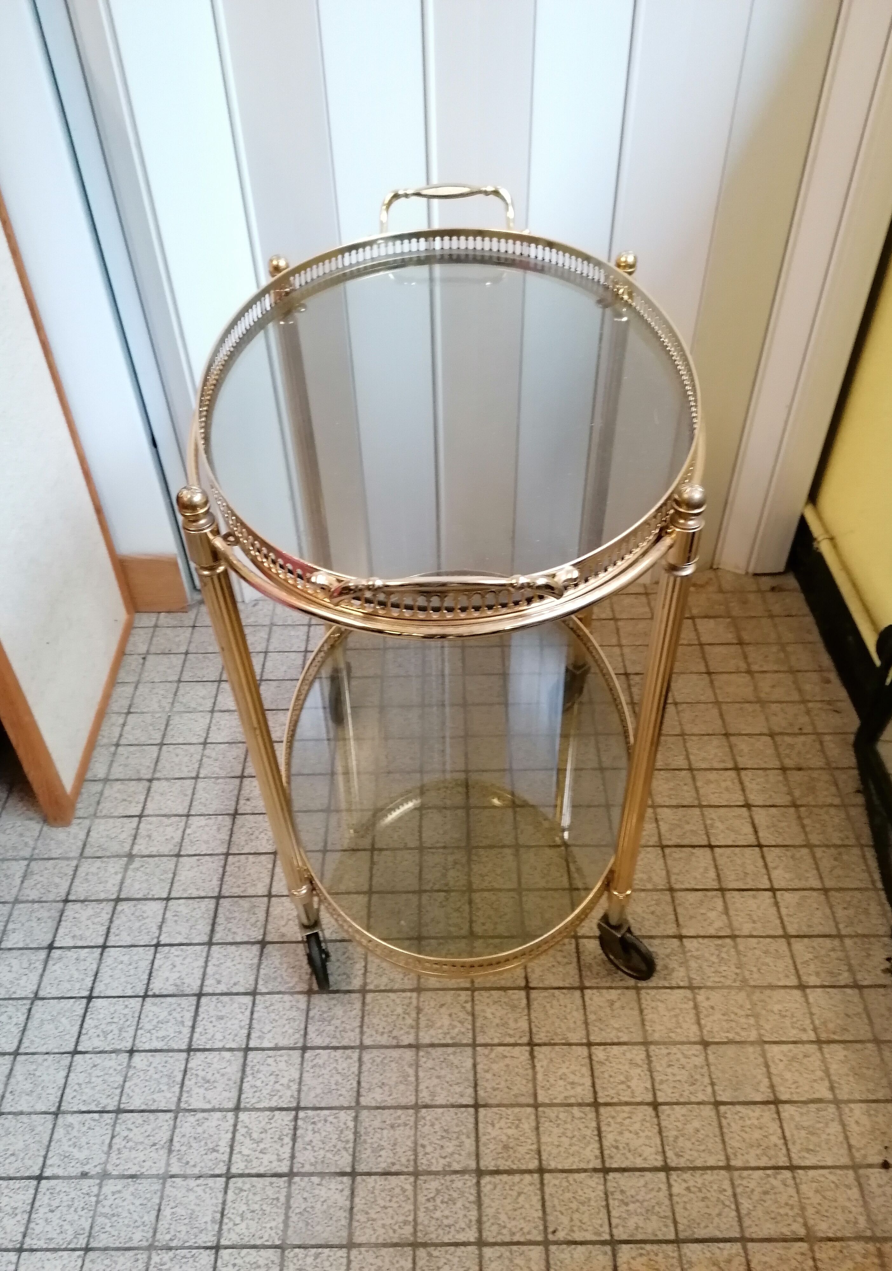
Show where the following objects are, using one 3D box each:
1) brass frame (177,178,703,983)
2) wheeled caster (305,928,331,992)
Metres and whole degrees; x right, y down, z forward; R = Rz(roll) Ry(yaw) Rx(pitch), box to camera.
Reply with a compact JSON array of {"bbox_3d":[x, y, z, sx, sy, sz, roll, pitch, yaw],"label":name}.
[{"bbox_3d":[0.006,-0.024,0.921,0.380,0.561,0.561,0,44,1],"label":"brass frame"},{"bbox_3d":[-0.128,0.317,0.992,0.023,0.076,0.067,-10,45,-9],"label":"wheeled caster"}]

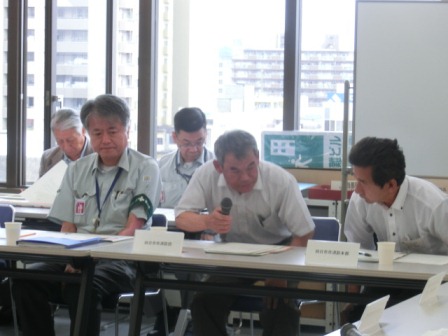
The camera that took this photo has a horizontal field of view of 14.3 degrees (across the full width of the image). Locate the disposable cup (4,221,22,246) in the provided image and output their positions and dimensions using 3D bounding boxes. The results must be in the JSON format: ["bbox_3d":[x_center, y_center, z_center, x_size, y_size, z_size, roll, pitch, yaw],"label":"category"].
[{"bbox_3d":[-0.874,0.265,7.397,0.074,0.084,0.074,1,3,0],"label":"disposable cup"}]

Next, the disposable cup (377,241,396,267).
[{"bbox_3d":[0.641,0.335,7.037,0.074,0.084,0.074,1,3,0],"label":"disposable cup"}]

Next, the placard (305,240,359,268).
[{"bbox_3d":[0.425,0.337,6.926,0.210,0.094,0.055,2,4,19],"label":"placard"}]

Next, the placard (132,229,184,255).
[{"bbox_3d":[-0.255,0.300,7.163,0.210,0.094,0.055,2,4,19],"label":"placard"}]

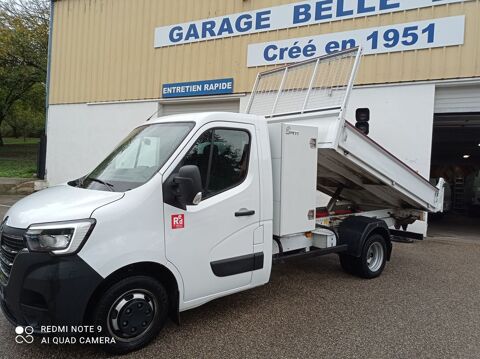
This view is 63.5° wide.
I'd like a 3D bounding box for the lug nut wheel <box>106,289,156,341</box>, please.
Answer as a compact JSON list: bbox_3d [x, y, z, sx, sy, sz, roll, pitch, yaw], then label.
[{"bbox_3d":[-0.931,1.169,3.348,0.445,0.445,0.160,-1,2,-39],"label":"lug nut wheel"}]

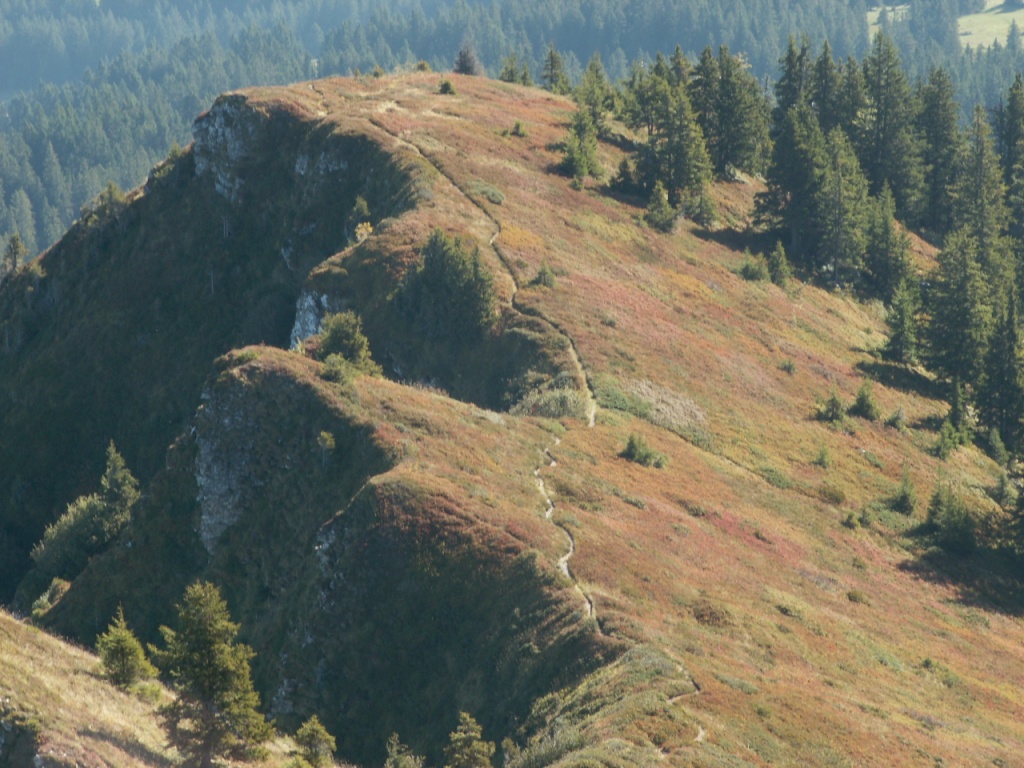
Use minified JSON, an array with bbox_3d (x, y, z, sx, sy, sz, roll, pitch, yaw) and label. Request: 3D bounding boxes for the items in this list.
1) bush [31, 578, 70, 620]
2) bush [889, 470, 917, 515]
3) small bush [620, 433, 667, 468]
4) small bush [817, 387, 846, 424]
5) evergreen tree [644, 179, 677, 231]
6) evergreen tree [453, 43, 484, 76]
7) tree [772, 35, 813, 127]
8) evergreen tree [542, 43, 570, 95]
[{"bbox_3d":[-29.570,13.810,290.000,2.560,2.610,2.180,0,10,0],"label":"bush"},{"bbox_3d":[29.766,8.271,345.000,2.134,3.208,2.028,0,13,0],"label":"bush"},{"bbox_3d":[9.356,4.731,322.000,3.273,2.326,2.618,0,13,0],"label":"small bush"},{"bbox_3d":[22.940,1.430,325.000,2.150,2.560,2.150,0,12,0],"label":"small bush"},{"bbox_3d":[14.440,-17.260,440.000,3.110,4.900,2.960,0,10,0],"label":"evergreen tree"},{"bbox_3d":[-4.180,-31.350,435.000,3.080,3.010,3.080,0,12,0],"label":"evergreen tree"},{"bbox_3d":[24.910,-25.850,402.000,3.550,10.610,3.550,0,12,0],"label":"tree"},{"bbox_3d":[5.010,-35.550,510.000,3.160,5.680,3.000,0,10,0],"label":"evergreen tree"}]

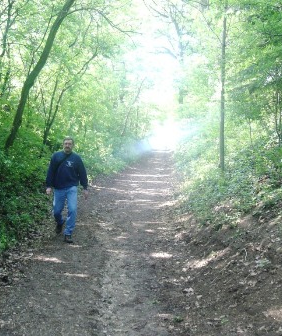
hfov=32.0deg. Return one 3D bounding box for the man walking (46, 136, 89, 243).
[{"bbox_3d":[-1.250,0.365,8.350,0.730,1.750,0.680,0,3,-5],"label":"man walking"}]

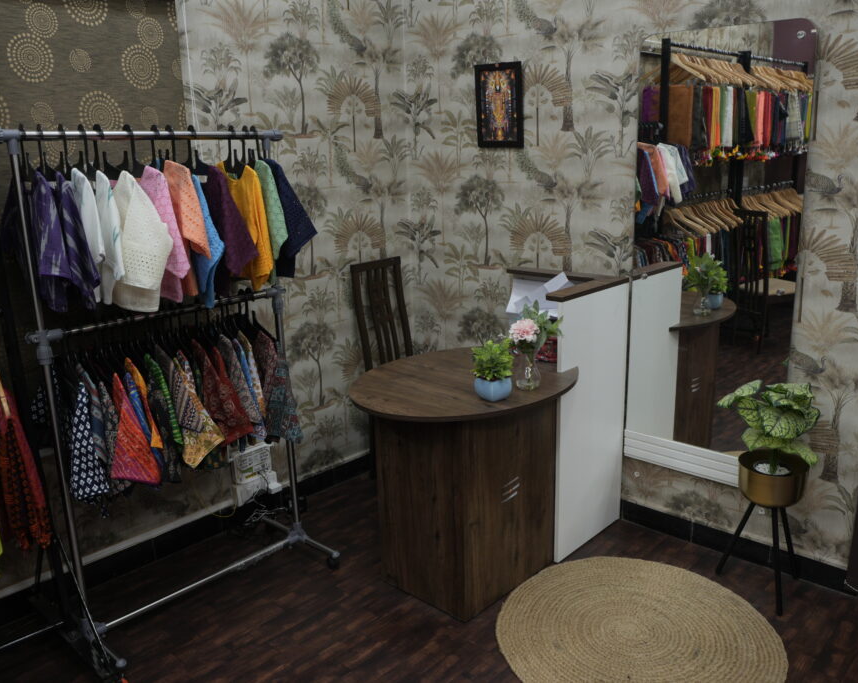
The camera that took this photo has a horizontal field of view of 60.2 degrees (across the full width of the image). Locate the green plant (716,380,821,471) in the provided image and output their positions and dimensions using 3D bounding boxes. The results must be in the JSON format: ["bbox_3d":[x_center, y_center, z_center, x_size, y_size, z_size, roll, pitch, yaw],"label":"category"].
[{"bbox_3d":[1.153,0.290,2.490,0.335,0.295,0.290,5,15,25],"label":"green plant"}]

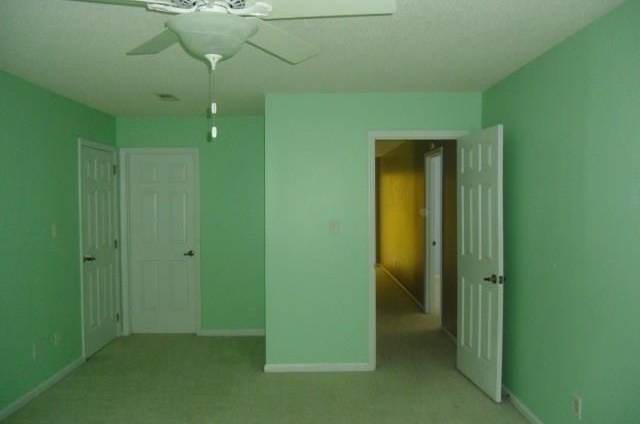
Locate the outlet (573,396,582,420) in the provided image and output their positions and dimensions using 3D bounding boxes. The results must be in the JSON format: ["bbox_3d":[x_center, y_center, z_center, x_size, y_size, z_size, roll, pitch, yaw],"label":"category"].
[{"bbox_3d":[1.435,1.103,2.801,0.012,0.124,0.082,0,2,0],"label":"outlet"}]

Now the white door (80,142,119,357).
[{"bbox_3d":[-2.280,0.353,5.112,0.110,2.104,0.873,0,2,0],"label":"white door"}]

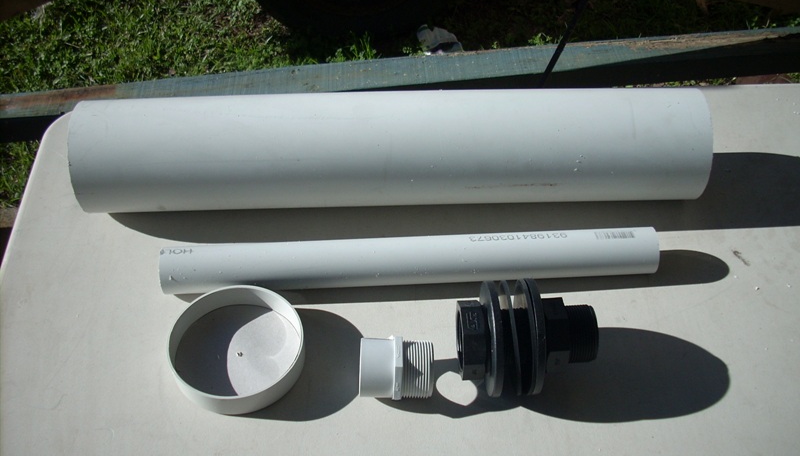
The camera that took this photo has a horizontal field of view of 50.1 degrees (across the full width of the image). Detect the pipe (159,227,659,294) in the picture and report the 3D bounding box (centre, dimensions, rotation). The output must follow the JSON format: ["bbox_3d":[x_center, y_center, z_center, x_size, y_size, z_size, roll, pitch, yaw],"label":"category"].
[{"bbox_3d":[0.011,0.030,0.782,0.450,0.043,0.043,-2,48,-3],"label":"pipe"}]

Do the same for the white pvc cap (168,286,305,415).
[{"bbox_3d":[-0.139,0.103,0.727,0.117,0.025,0.117,-1,48,-2],"label":"white pvc cap"}]

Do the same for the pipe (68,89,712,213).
[{"bbox_3d":[-0.007,-0.076,0.833,0.600,0.110,0.110,-1,48,-2],"label":"pipe"}]

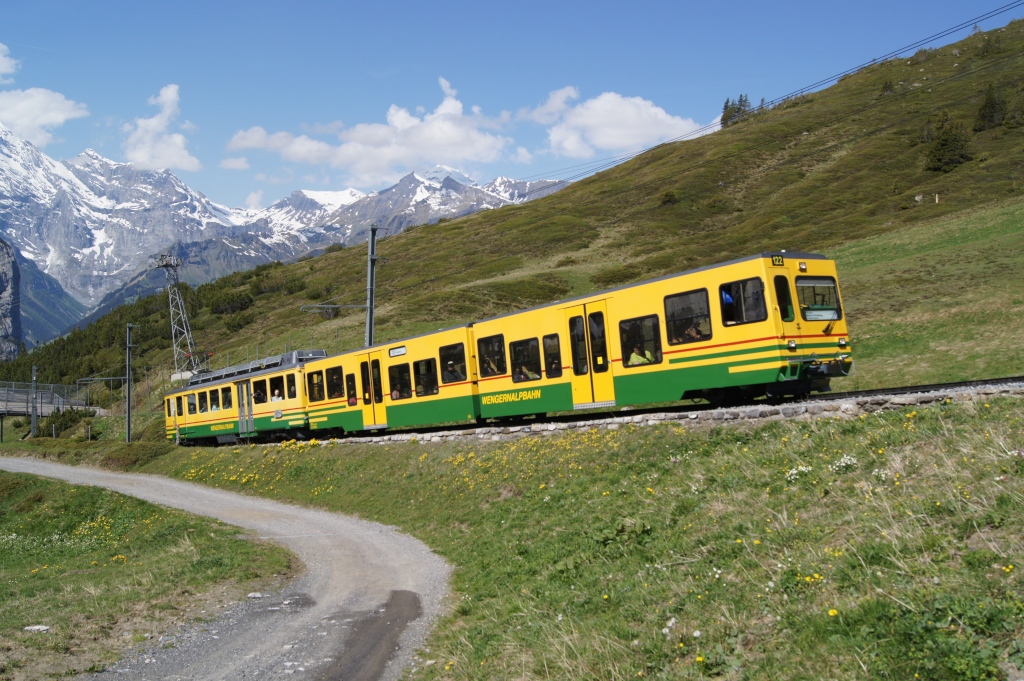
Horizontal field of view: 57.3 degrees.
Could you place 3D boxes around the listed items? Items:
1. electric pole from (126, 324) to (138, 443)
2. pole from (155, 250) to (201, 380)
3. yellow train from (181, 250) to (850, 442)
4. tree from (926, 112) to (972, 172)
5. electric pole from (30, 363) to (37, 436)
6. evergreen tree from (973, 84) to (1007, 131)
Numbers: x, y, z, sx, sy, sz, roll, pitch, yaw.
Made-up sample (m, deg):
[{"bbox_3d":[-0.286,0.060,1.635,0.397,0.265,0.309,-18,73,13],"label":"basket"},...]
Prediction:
[{"bbox_3d":[-23.795,2.807,58.500,0.400,7.600,0.400,-1,6,-38],"label":"electric pole"},{"bbox_3d":[-32.002,-2.303,90.000,2.900,11.900,2.900,-4,5,17],"label":"pole"},{"bbox_3d":[-4.894,1.696,32.163,2.336,3.133,35.382,-1,-6,-38],"label":"yellow train"},{"bbox_3d":[55.912,-25.333,120.000,5.700,7.700,5.700,2,5,0],"label":"tree"},{"bbox_3d":[-40.304,5.054,79.000,0.420,6.200,0.420,-1,6,-38],"label":"electric pole"},{"bbox_3d":[71.276,-34.780,140.000,5.000,6.900,5.000,2,5,0],"label":"evergreen tree"}]

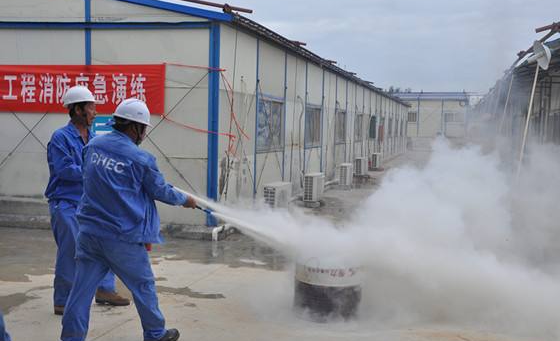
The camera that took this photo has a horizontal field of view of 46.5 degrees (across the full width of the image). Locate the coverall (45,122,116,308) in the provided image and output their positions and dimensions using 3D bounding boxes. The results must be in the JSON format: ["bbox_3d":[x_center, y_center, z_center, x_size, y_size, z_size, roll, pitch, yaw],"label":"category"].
[{"bbox_3d":[-1.548,0.345,5.060,0.500,1.430,0.520,3,4,20],"label":"coverall"}]

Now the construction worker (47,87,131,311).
[{"bbox_3d":[-1.504,0.230,5.080,0.580,1.750,0.520,3,4,20],"label":"construction worker"}]

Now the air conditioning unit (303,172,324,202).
[{"bbox_3d":[0.678,0.337,12.799,0.270,0.500,0.720,2,4,15],"label":"air conditioning unit"}]

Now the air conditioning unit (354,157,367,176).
[{"bbox_3d":[2.464,-0.118,19.898,0.270,0.500,0.720,2,4,15],"label":"air conditioning unit"}]

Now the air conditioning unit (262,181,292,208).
[{"bbox_3d":[-0.056,0.498,10.236,0.250,0.550,0.800,2,4,15],"label":"air conditioning unit"}]

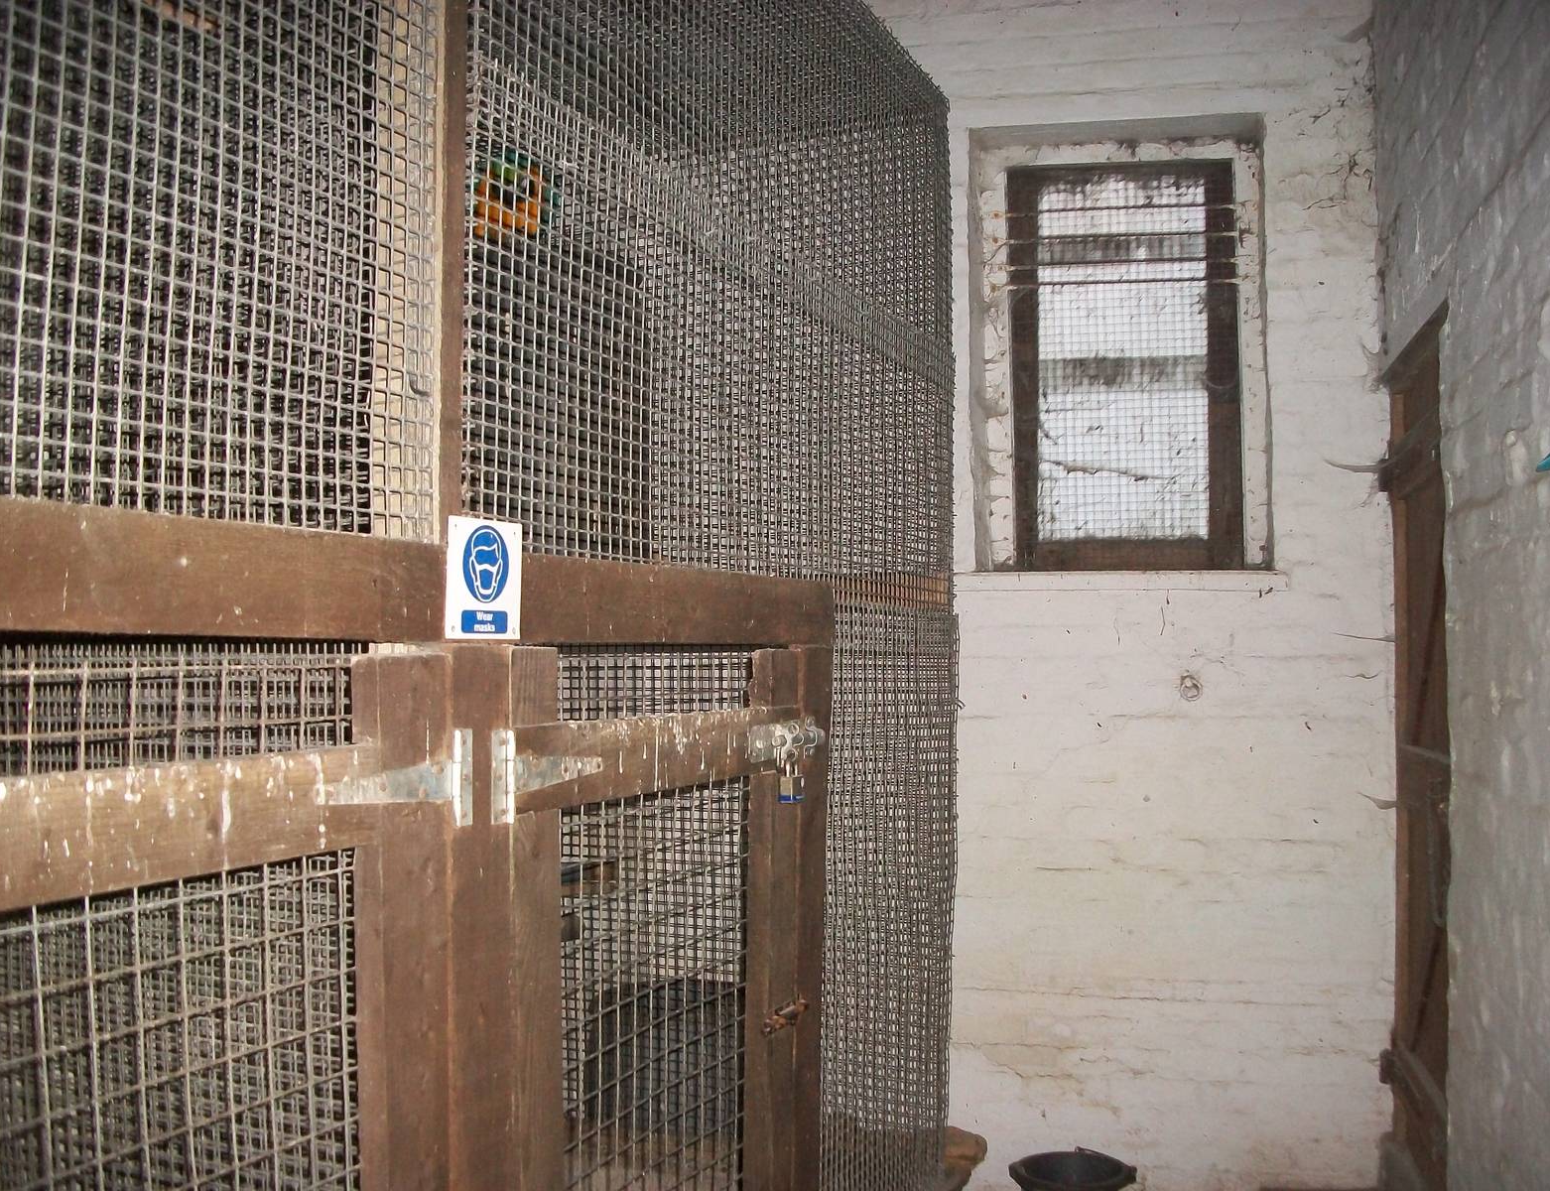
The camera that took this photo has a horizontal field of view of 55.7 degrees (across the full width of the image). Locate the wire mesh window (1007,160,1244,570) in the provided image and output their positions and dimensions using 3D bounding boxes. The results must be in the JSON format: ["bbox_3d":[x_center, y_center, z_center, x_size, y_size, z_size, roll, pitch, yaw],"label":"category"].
[{"bbox_3d":[0.985,-0.640,4.155,0.622,1.153,0.070,-1,-2,9],"label":"wire mesh window"}]

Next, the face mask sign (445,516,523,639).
[{"bbox_3d":[-0.308,-0.017,1.563,0.006,0.126,0.126,-1,-3,26],"label":"face mask sign"}]

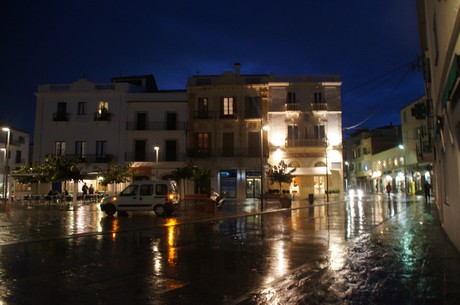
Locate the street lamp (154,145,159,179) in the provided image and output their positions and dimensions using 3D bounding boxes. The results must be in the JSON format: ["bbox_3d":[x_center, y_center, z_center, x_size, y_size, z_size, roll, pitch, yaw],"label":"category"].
[{"bbox_3d":[-6.657,1.906,31.451,0.400,4.950,0.600,-2,-5,17],"label":"street lamp"}]

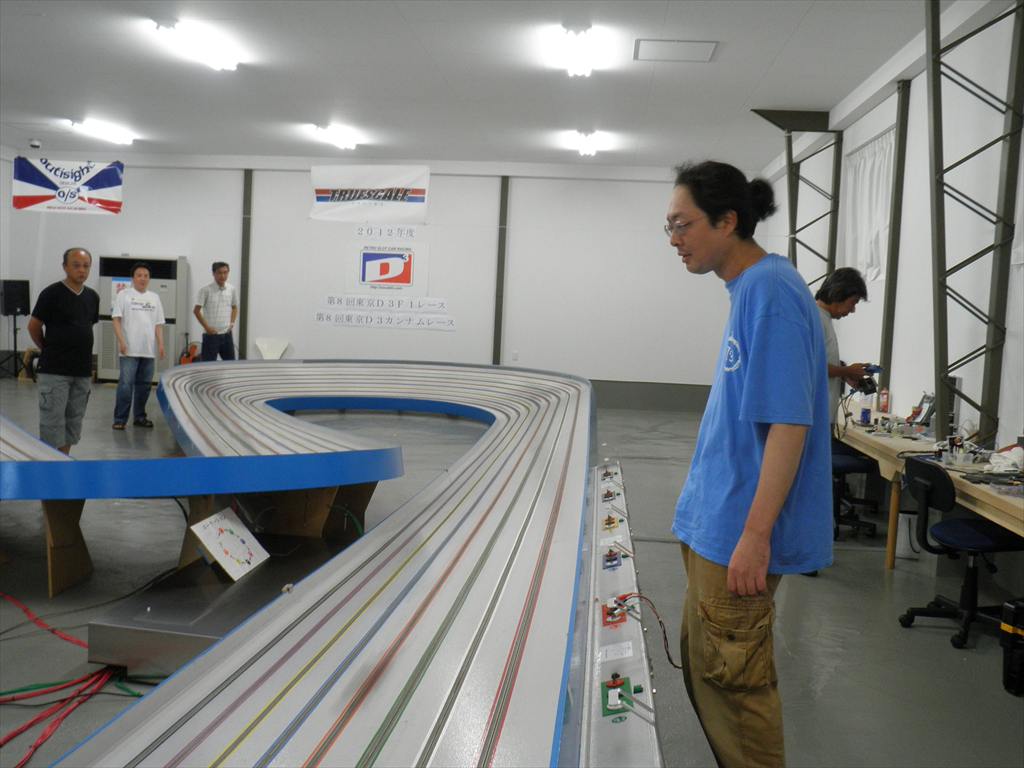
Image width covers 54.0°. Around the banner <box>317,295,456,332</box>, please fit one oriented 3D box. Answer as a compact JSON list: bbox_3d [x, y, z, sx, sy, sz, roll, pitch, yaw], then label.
[{"bbox_3d":[-1.849,-1.022,14.588,1.980,0.460,0.020,3,4,5],"label":"banner"}]

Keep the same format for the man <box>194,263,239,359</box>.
[{"bbox_3d":[-3.119,-0.420,10.600,0.470,1.720,0.300,1,5,-25],"label":"man"}]

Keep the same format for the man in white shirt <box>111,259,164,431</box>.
[{"bbox_3d":[-3.830,-0.403,10.300,0.520,1.670,0.320,0,5,-30],"label":"man in white shirt"}]

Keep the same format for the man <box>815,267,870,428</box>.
[{"bbox_3d":[1.709,0.194,5.500,0.440,1.680,0.480,3,4,9],"label":"man"}]

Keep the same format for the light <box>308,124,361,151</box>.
[{"bbox_3d":[-2.115,-2.997,12.154,0.240,0.100,1.280,3,4,5],"label":"light"}]

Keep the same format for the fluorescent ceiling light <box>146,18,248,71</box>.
[{"bbox_3d":[-2.499,-2.705,8.038,0.240,0.100,1.260,3,4,5],"label":"fluorescent ceiling light"}]

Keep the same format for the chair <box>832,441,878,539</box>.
[{"bbox_3d":[2.094,0.583,6.570,0.550,0.780,0.520,2,4,-1],"label":"chair"}]

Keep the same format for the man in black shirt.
[{"bbox_3d":[-3.185,-0.139,7.150,0.470,1.670,0.330,-1,6,-40],"label":"man in black shirt"}]

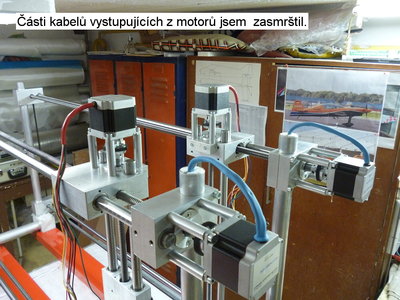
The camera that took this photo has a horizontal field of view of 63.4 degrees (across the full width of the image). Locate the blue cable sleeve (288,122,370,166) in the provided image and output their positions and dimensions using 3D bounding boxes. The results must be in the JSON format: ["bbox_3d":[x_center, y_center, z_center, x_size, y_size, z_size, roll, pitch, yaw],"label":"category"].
[{"bbox_3d":[0.200,-0.013,0.510,0.126,0.058,0.013,9,19,29],"label":"blue cable sleeve"}]

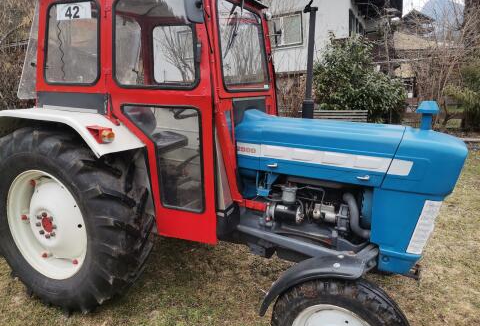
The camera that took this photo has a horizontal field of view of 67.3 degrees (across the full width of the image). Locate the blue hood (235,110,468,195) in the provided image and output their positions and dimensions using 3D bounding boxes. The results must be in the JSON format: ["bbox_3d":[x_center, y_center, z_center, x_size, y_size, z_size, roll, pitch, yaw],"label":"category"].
[{"bbox_3d":[0.657,-0.113,2.278,1.330,0.380,0.560,7,14,24],"label":"blue hood"}]

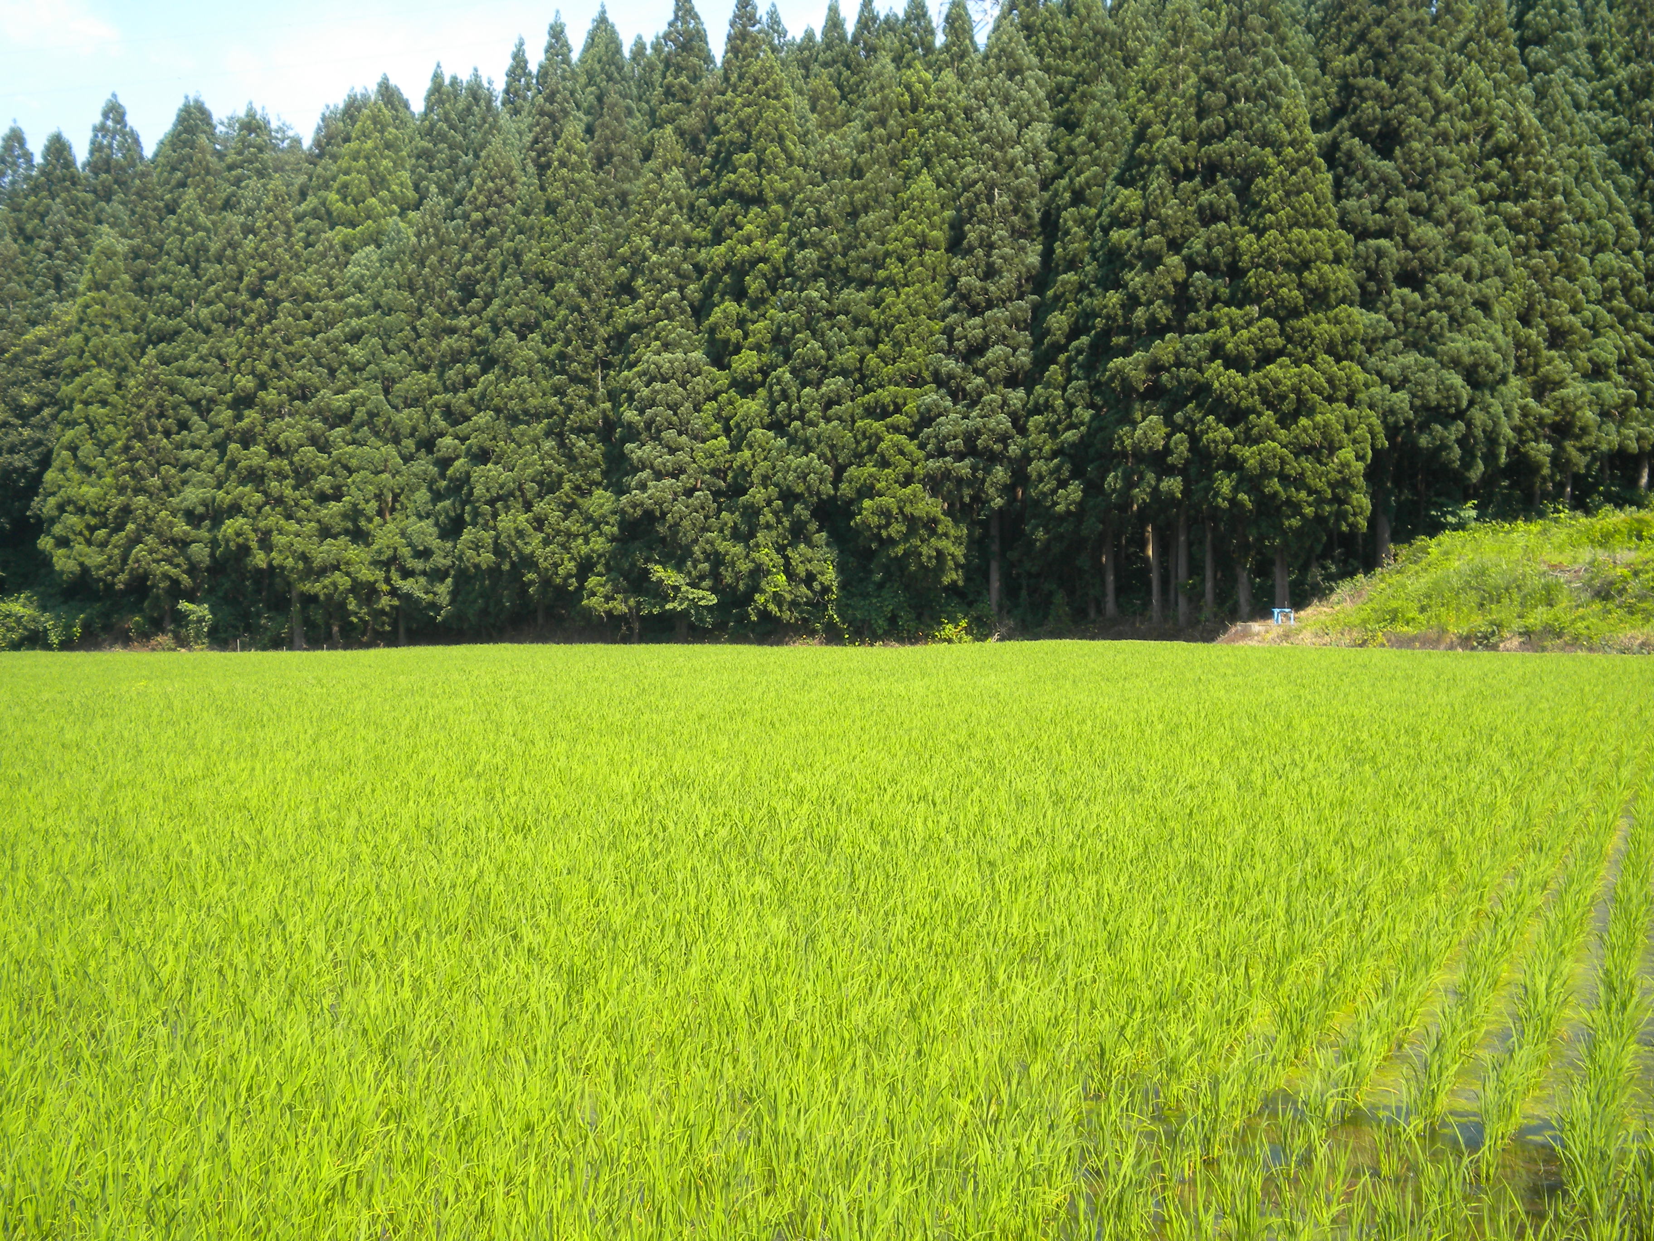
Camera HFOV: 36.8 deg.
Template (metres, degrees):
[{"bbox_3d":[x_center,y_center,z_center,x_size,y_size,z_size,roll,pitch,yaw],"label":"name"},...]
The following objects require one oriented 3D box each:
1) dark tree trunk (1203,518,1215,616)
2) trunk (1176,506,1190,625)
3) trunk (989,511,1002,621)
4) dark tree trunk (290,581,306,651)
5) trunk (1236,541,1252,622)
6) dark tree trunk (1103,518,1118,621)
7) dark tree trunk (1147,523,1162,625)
[{"bbox_3d":[12.448,-1.727,81.000,0.358,3.159,0.358,0,0,0],"label":"dark tree trunk"},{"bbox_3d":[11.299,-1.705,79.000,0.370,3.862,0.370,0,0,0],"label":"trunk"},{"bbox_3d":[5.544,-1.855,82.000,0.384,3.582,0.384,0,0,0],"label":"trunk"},{"bbox_3d":[-15.121,-0.129,71.000,0.351,1.994,0.351,0,0,0],"label":"dark tree trunk"},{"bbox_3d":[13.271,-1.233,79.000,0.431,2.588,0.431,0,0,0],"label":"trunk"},{"bbox_3d":[9.340,-1.727,82.000,0.384,3.326,0.384,0,0,0],"label":"dark tree trunk"},{"bbox_3d":[10.526,-1.498,80.000,0.354,3.287,0.354,0,0,0],"label":"dark tree trunk"}]

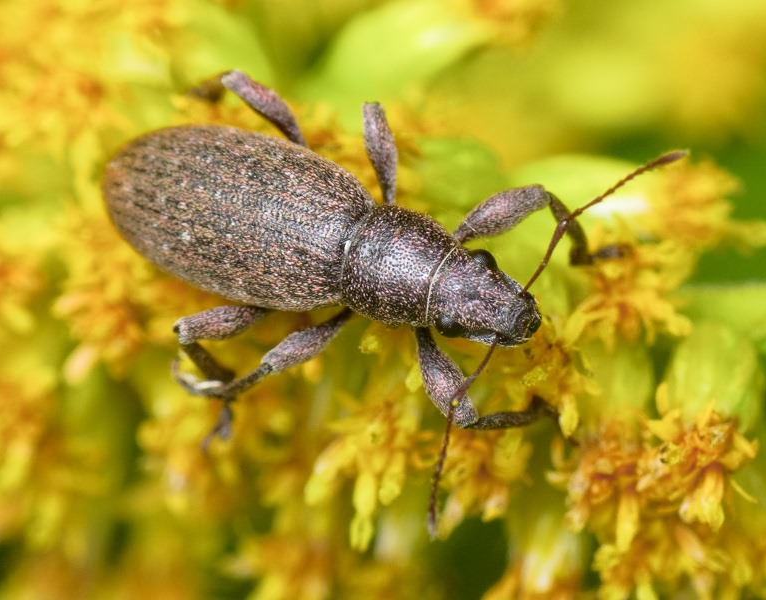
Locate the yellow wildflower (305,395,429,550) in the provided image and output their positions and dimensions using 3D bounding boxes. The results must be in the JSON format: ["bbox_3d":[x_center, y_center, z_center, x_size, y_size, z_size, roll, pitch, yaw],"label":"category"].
[{"bbox_3d":[0.000,0.004,0.066,0.002,0.003,0.002,0,20,0],"label":"yellow wildflower"}]

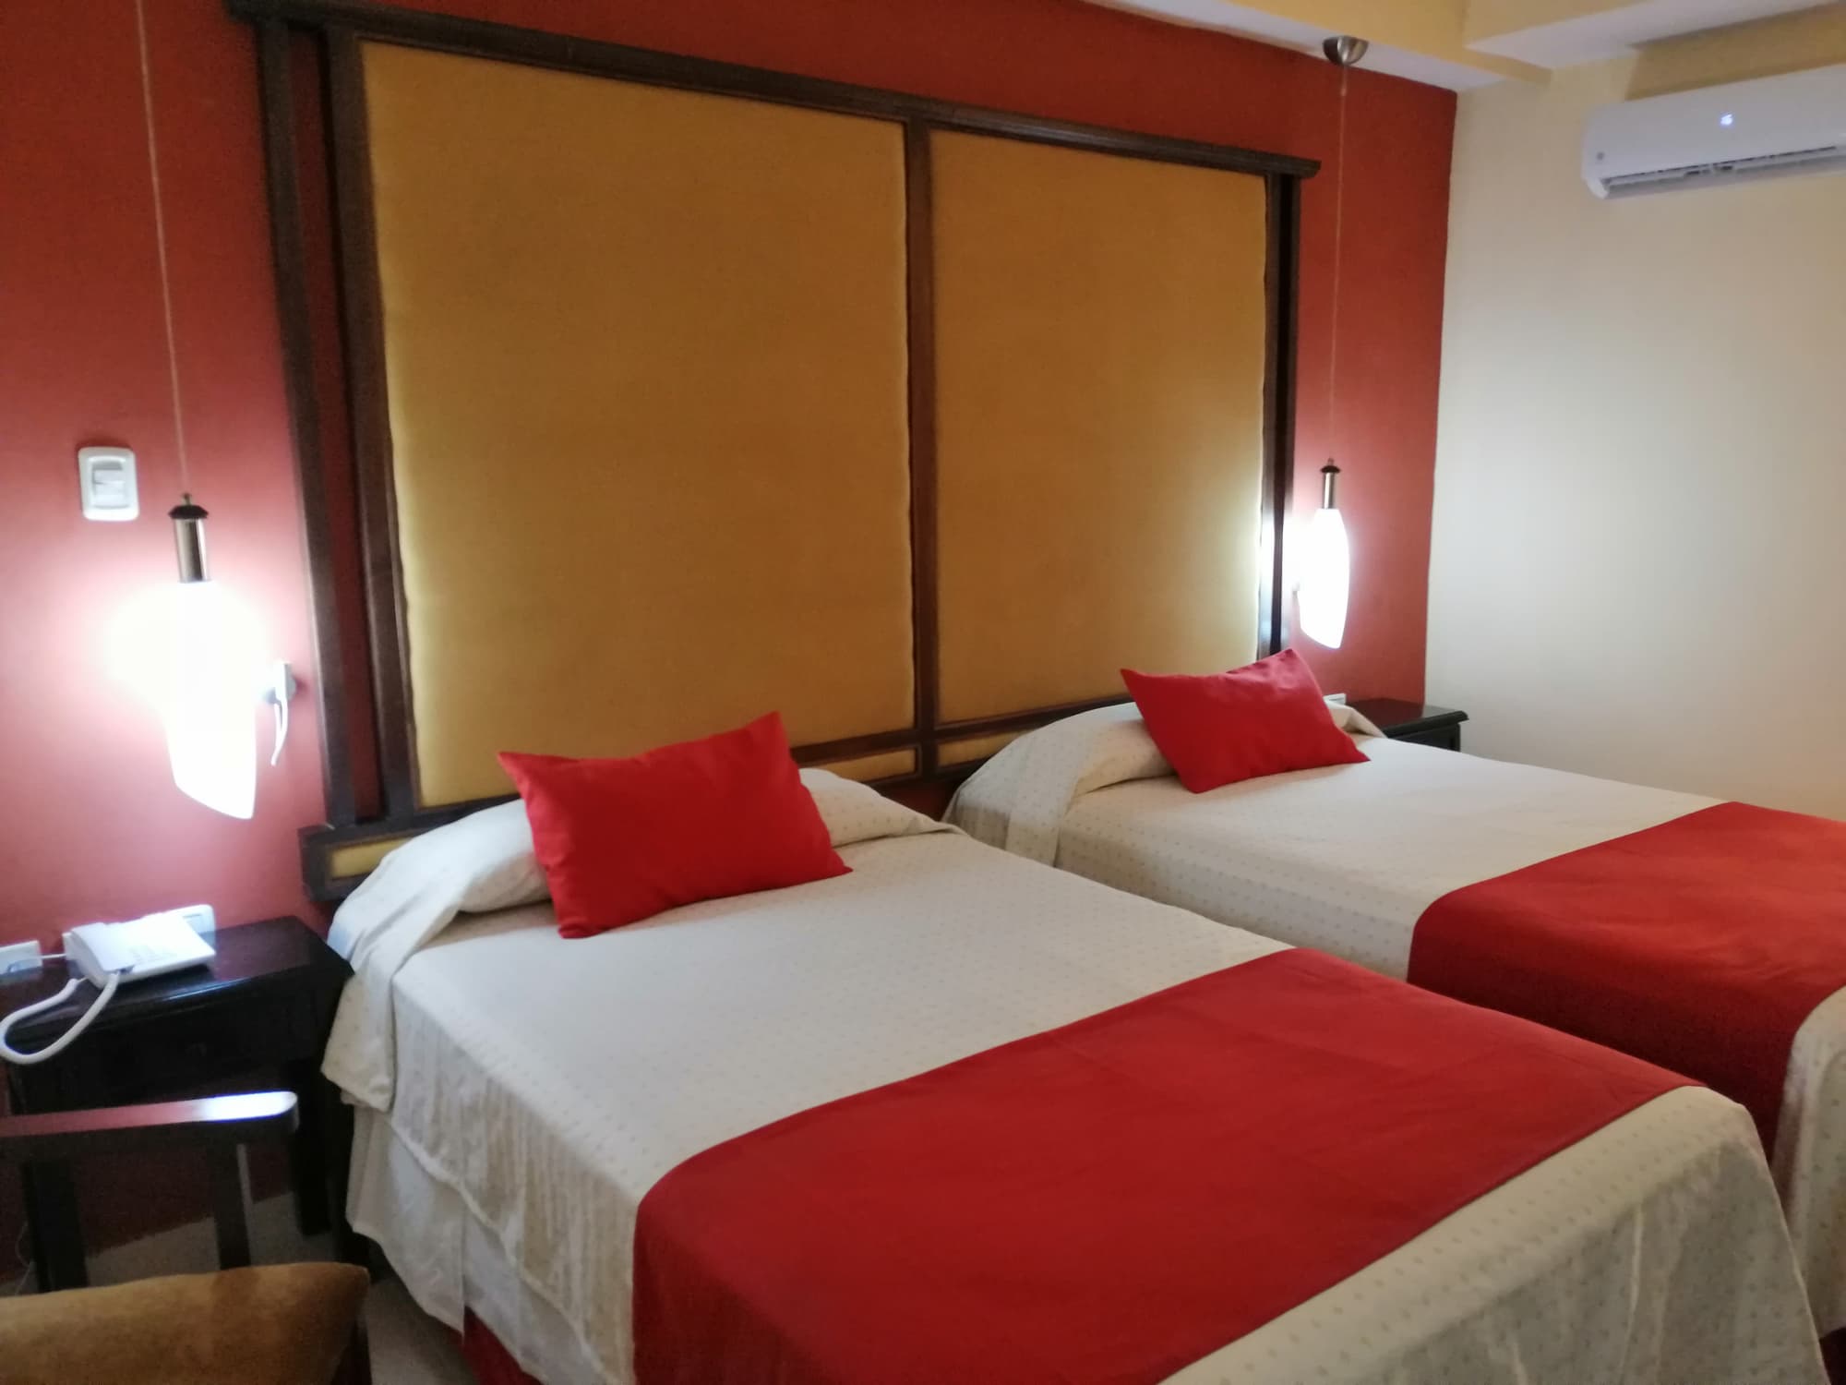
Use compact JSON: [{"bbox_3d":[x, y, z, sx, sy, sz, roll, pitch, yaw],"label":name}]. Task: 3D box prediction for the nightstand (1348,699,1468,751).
[{"bbox_3d":[1.454,0.363,4.566,0.470,0.580,0.360,-8,12,-36],"label":"nightstand"}]

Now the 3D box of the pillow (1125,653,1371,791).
[{"bbox_3d":[0.858,0.059,3.829,0.650,0.385,0.140,-8,-32,-36],"label":"pillow"}]

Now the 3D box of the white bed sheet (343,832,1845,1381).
[{"bbox_3d":[0.059,0.737,2.325,1.420,0.500,2.000,-8,12,-36],"label":"white bed sheet"}]

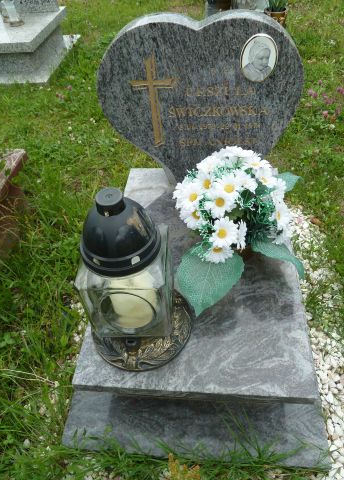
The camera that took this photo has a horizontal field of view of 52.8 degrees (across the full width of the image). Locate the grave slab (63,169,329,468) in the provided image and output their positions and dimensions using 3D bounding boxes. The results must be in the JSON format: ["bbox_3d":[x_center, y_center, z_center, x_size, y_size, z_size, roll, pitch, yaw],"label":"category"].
[{"bbox_3d":[0.076,0.110,0.982,0.577,0.199,0.846,1,48,6],"label":"grave slab"}]

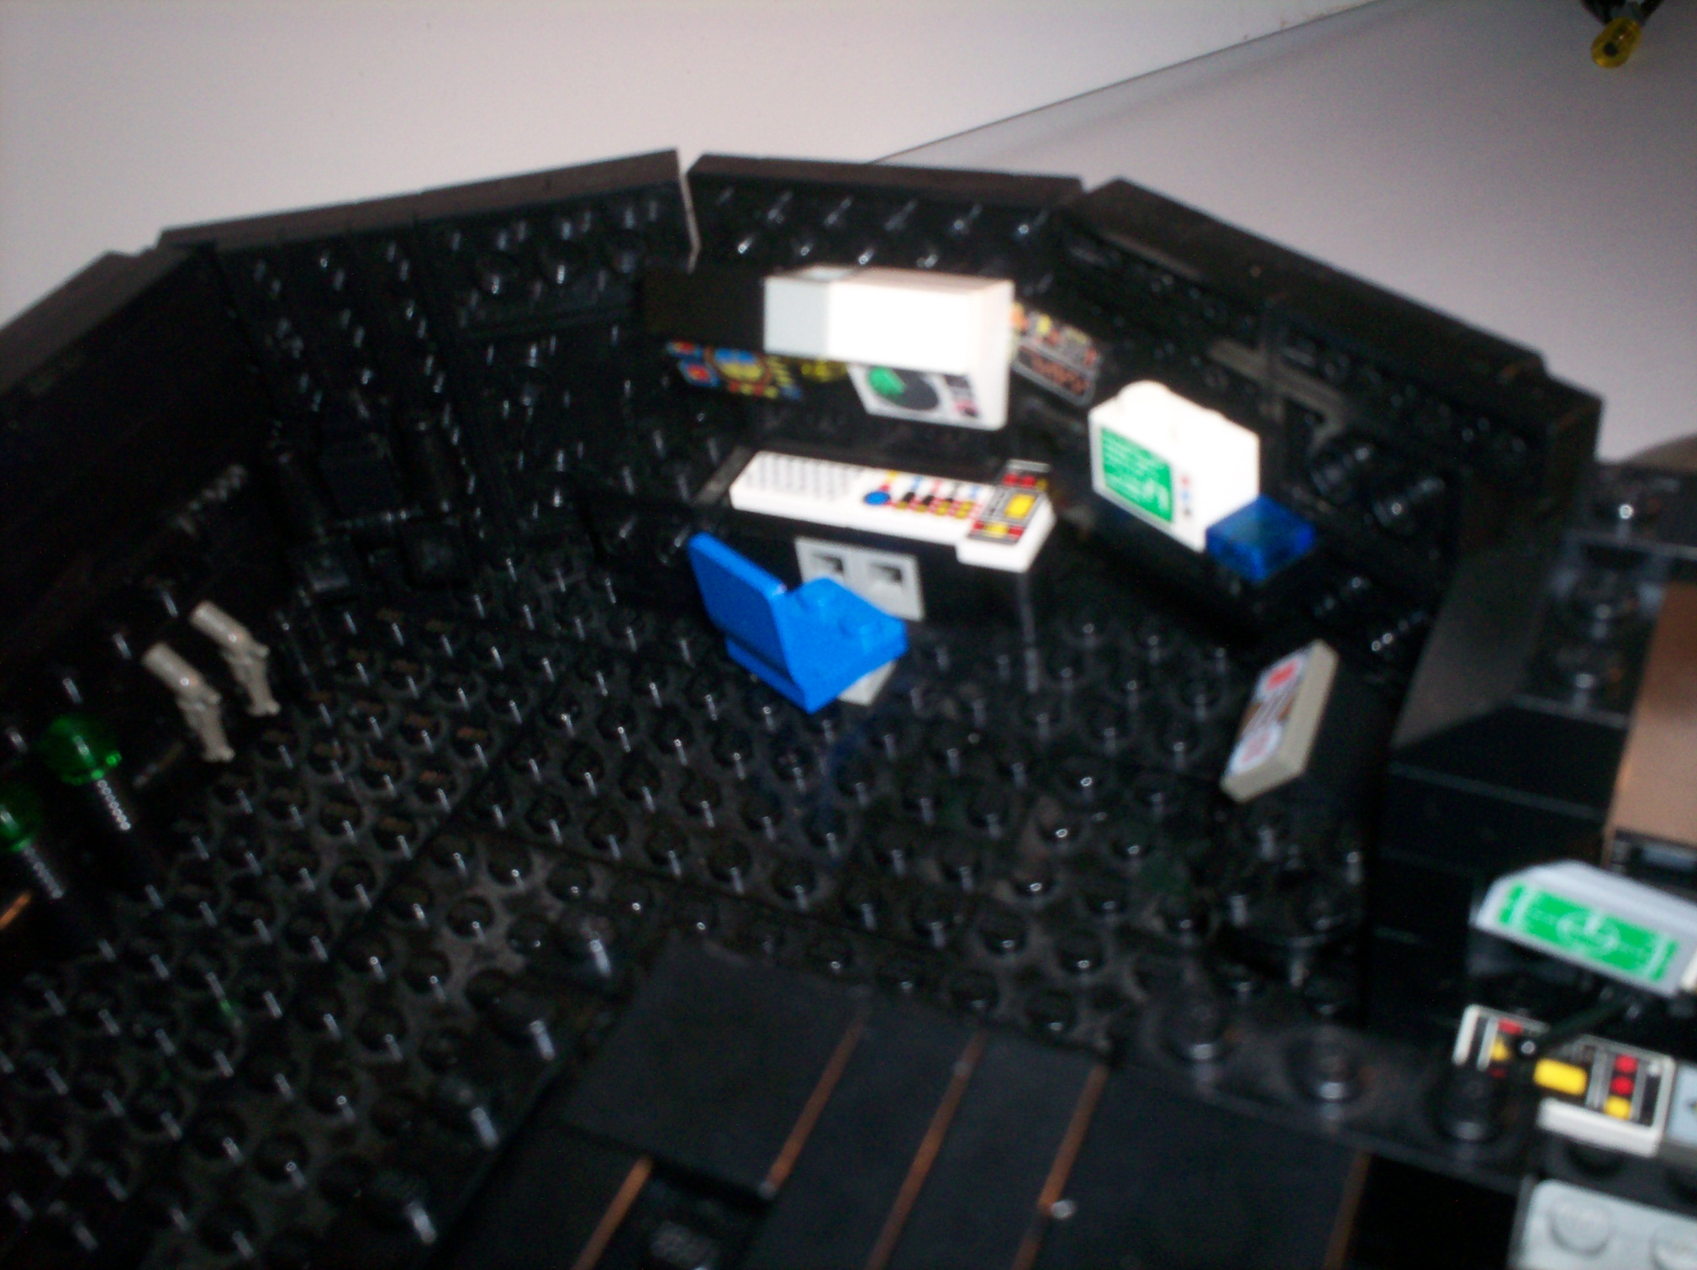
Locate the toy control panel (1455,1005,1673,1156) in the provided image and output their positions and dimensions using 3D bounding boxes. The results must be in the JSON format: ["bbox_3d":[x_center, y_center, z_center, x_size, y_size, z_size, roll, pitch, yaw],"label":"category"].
[{"bbox_3d":[0.060,0.038,0.150,0.016,0.003,0.008,11,43,23],"label":"toy control panel"}]

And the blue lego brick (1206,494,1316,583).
[{"bbox_3d":[0.042,-0.010,0.181,0.008,0.004,0.008,-31,44,-24],"label":"blue lego brick"}]

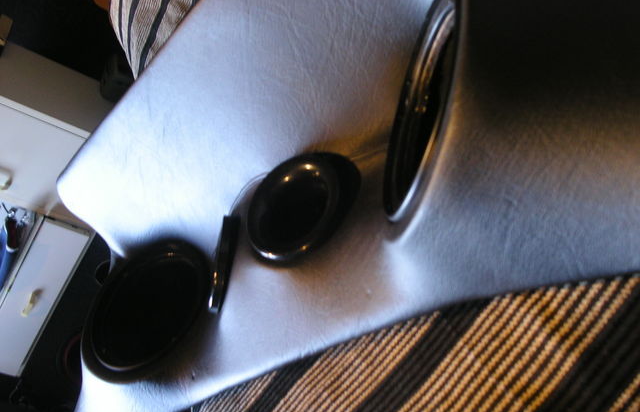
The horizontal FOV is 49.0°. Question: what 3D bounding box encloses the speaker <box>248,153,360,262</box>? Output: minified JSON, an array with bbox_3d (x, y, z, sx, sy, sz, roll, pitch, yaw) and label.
[{"bbox_3d":[-0.014,0.002,0.550,0.040,0.092,0.092,25,16,-49],"label":"speaker"}]

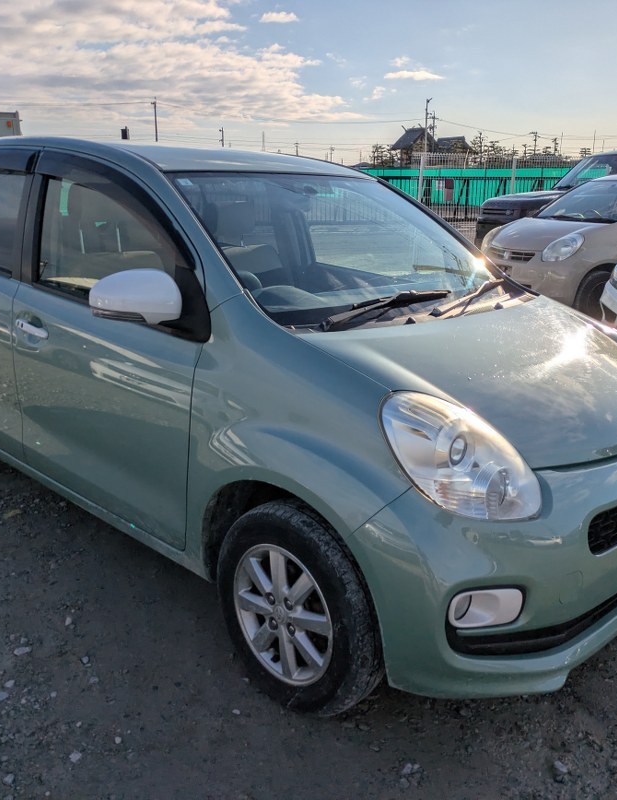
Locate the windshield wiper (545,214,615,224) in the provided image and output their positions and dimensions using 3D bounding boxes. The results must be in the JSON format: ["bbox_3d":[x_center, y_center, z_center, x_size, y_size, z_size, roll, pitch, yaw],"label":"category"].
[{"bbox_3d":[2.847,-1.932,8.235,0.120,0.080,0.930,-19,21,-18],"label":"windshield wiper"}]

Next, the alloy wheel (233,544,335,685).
[{"bbox_3d":[-0.029,0.565,2.109,0.385,0.385,0.140,16,21,42],"label":"alloy wheel"}]

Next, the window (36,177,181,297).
[{"bbox_3d":[-0.648,-0.526,2.514,0.910,0.430,0.050,16,5,41],"label":"window"}]

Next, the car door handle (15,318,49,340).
[{"bbox_3d":[-0.976,-0.245,2.713,0.225,0.040,0.045,16,21,42],"label":"car door handle"}]

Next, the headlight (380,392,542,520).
[{"bbox_3d":[0.354,0.133,1.822,0.350,0.290,0.320,16,21,42],"label":"headlight"}]

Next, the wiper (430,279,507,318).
[{"bbox_3d":[0.577,-0.366,2.708,0.090,0.070,0.620,29,32,23],"label":"wiper"}]

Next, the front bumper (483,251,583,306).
[{"bbox_3d":[2.181,-1.298,8.020,0.460,0.580,1.640,-6,16,-20],"label":"front bumper"}]

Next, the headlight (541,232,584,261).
[{"bbox_3d":[2.541,-1.514,7.688,0.380,0.260,0.290,-11,18,-31],"label":"headlight"}]

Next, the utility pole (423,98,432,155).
[{"bbox_3d":[9.756,-21.179,64.029,0.500,7.300,0.300,0,16,0],"label":"utility pole"}]

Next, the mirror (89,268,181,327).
[{"bbox_3d":[-0.453,-0.273,2.027,0.150,0.155,0.225,16,21,42],"label":"mirror"}]

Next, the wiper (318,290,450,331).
[{"bbox_3d":[0.230,-0.285,2.303,0.560,0.070,0.100,-19,26,-39],"label":"wiper"}]

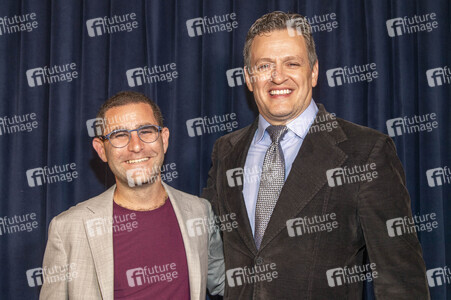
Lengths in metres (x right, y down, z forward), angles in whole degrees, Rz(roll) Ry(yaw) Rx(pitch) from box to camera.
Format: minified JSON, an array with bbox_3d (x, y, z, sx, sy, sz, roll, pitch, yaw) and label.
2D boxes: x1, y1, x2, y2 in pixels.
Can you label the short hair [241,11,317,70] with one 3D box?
[{"bbox_3d":[0.138,-0.265,1.460,0.180,0.168,0.205,-3,-2,10],"label":"short hair"}]

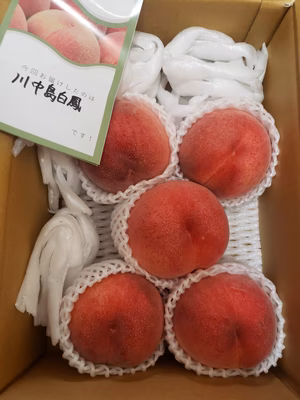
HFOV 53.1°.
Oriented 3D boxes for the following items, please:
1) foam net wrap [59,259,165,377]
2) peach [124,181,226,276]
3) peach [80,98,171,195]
[{"bbox_3d":[-0.035,0.105,0.276,0.097,0.074,0.098,0,82,0],"label":"foam net wrap"},{"bbox_3d":[0.025,0.025,0.266,0.088,0.081,0.087,0,82,0],"label":"peach"},{"bbox_3d":[-0.022,-0.051,0.289,0.087,0.080,0.088,0,82,0],"label":"peach"}]

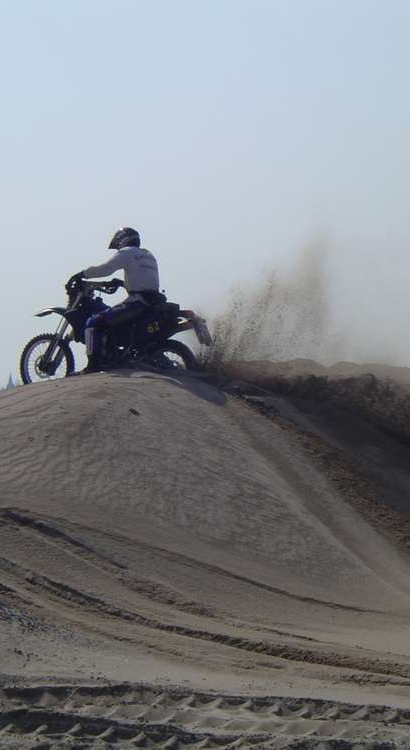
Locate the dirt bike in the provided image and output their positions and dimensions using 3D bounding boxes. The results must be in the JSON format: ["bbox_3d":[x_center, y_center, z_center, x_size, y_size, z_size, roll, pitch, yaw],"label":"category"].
[{"bbox_3d":[-0.931,-0.379,31.600,2.220,1.280,0.820,2,1,31],"label":"dirt bike"}]

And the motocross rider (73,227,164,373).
[{"bbox_3d":[-0.878,-0.773,31.600,0.800,1.550,0.760,0,0,31],"label":"motocross rider"}]

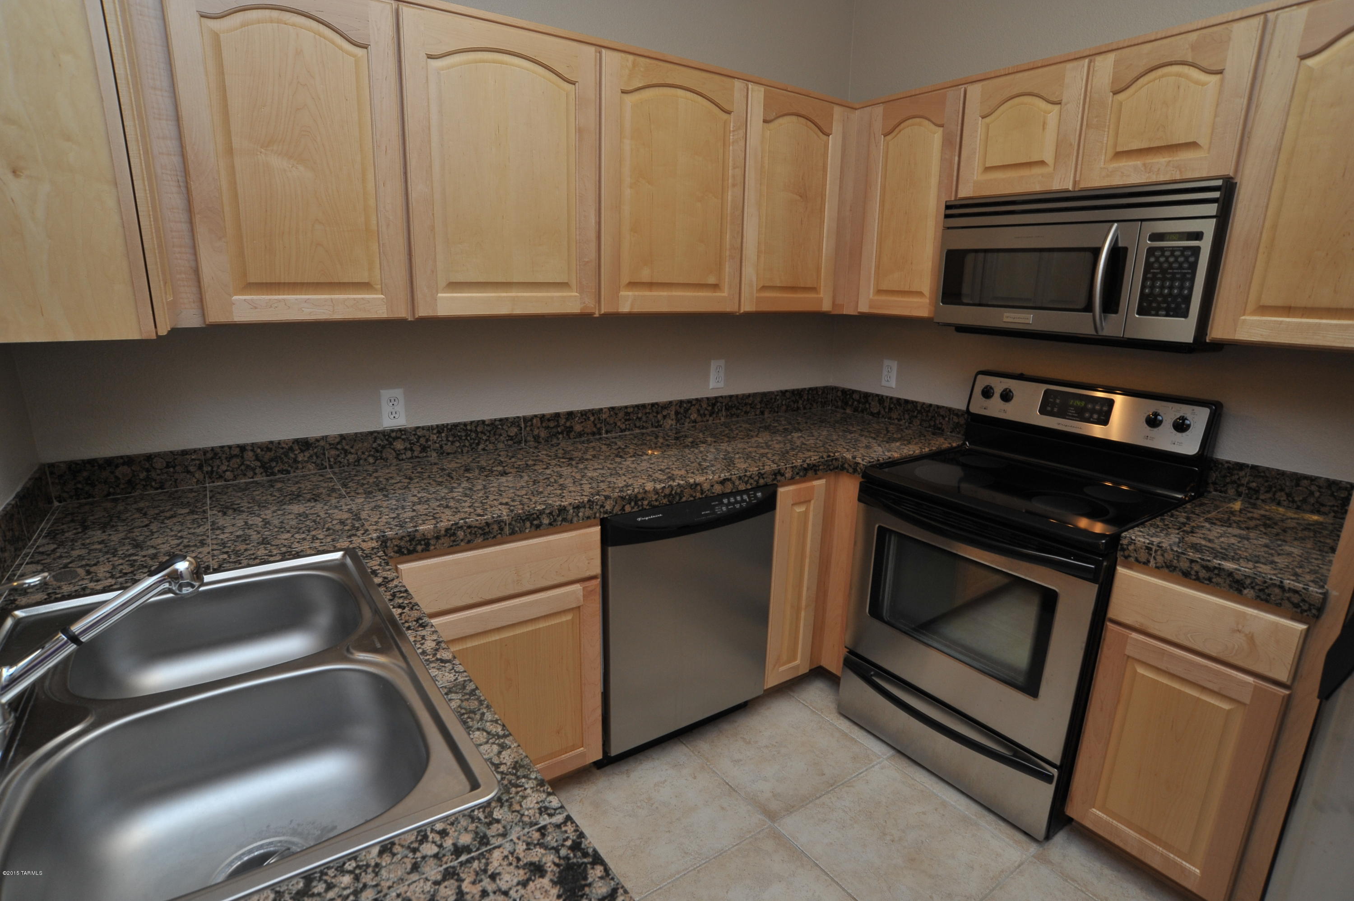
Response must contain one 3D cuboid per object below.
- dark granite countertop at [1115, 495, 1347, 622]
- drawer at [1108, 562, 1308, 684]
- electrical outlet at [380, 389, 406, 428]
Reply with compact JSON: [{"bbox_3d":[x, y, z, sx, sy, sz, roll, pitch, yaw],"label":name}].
[{"bbox_3d":[1.434,0.224,1.692,0.661,0.064,0.412,-8,17,-35],"label":"dark granite countertop"},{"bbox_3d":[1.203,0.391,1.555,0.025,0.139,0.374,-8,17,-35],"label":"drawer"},{"bbox_3d":[-0.858,-0.127,2.051,0.067,0.114,0.008,-8,17,-35],"label":"electrical outlet"}]

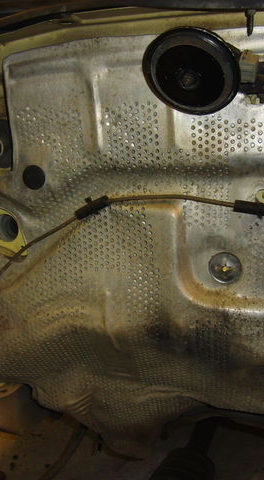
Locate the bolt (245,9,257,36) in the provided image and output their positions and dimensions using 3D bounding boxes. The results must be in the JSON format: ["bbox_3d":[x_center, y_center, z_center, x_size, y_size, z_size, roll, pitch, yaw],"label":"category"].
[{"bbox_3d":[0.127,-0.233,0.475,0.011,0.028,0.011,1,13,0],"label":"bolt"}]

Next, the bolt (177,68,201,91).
[{"bbox_3d":[0.060,-0.170,0.470,0.022,0.022,0.012,0,-7,-6],"label":"bolt"}]

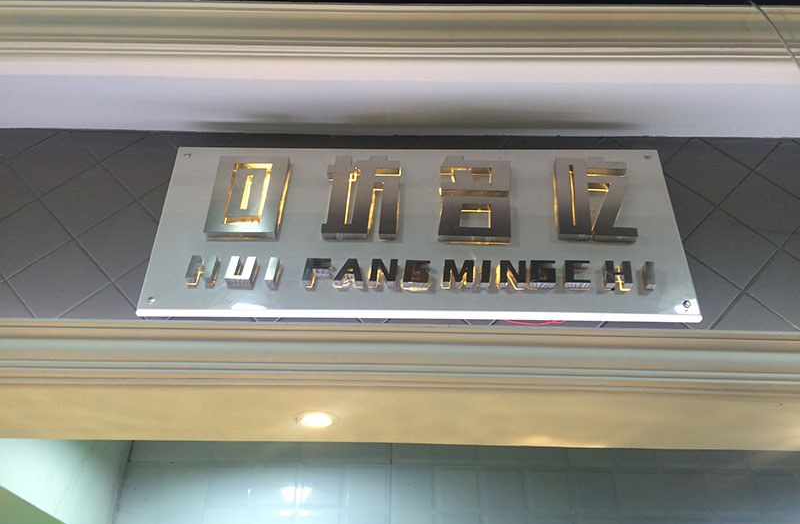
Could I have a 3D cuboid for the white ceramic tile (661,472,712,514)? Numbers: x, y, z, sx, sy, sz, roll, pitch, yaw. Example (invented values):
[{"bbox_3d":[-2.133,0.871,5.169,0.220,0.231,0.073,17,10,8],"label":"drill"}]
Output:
[{"bbox_3d":[0.942,0.765,2.209,0.148,0.148,0.010,1,-33,0],"label":"white ceramic tile"}]

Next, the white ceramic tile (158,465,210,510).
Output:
[{"bbox_3d":[-0.708,0.733,2.212,0.148,0.148,0.010,1,-33,0],"label":"white ceramic tile"}]

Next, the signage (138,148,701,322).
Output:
[{"bbox_3d":[0.041,-0.079,1.405,1.088,0.425,0.065,0,-33,0],"label":"signage"}]

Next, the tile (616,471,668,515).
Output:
[{"bbox_3d":[0.792,0.762,2.209,0.148,0.148,0.010,1,-33,0],"label":"tile"}]

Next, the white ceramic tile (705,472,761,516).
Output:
[{"bbox_3d":[1.092,0.768,2.209,0.148,0.148,0.010,1,-33,0],"label":"white ceramic tile"}]

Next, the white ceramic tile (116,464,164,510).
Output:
[{"bbox_3d":[-0.857,0.735,2.218,0.147,0.147,0.010,1,-31,0],"label":"white ceramic tile"}]

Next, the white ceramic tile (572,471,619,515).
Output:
[{"bbox_3d":[0.642,0.753,2.205,0.147,0.147,0.010,1,-31,0],"label":"white ceramic tile"}]

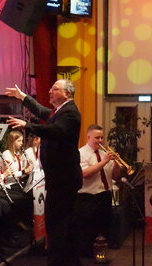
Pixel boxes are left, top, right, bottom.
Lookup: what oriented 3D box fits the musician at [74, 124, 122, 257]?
[{"bbox_3d":[0.236,0.771,6.750,0.470,1.720,0.550,1,1,44],"label":"musician"}]

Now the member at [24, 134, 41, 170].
[{"bbox_3d":[-0.497,0.661,8.100,0.800,1.280,0.480,1,1,38],"label":"member"}]

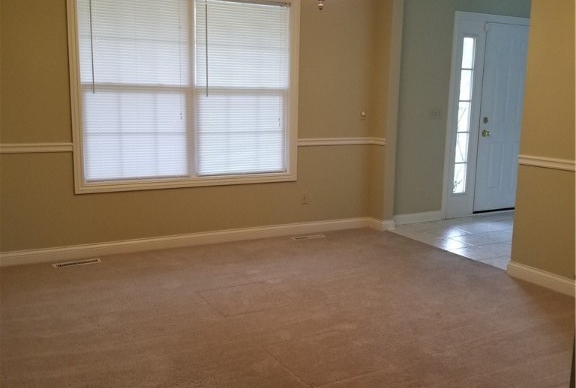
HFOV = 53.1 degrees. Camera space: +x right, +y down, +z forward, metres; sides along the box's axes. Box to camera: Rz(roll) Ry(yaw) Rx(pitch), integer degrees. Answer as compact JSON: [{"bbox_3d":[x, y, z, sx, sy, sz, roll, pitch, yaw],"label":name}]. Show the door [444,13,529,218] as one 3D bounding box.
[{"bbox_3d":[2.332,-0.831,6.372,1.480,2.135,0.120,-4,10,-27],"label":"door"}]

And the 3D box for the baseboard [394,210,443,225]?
[{"bbox_3d":[1.363,0.244,5.998,0.689,0.105,0.018,-4,10,-27],"label":"baseboard"}]

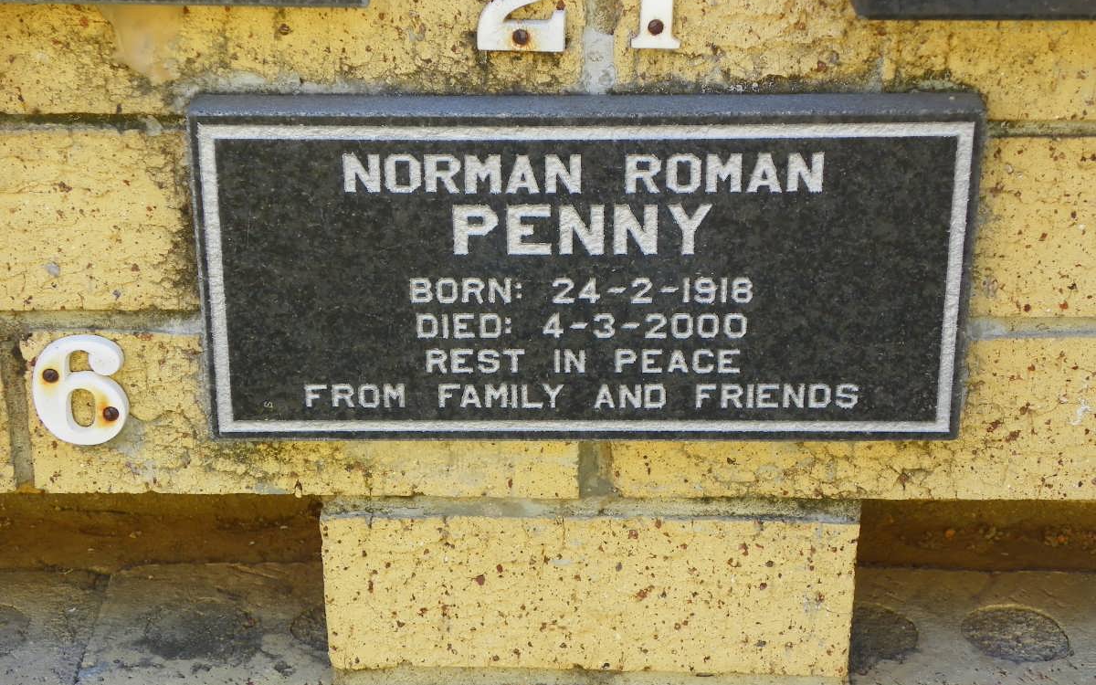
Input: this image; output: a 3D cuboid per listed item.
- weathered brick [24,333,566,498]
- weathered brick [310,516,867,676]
[{"bbox_3d":[-0.101,0.008,0.990,0.231,0.076,0.110,0,24,2],"label":"weathered brick"},{"bbox_3d":[0.019,0.088,1.022,0.228,0.076,0.110,0,24,2],"label":"weathered brick"}]

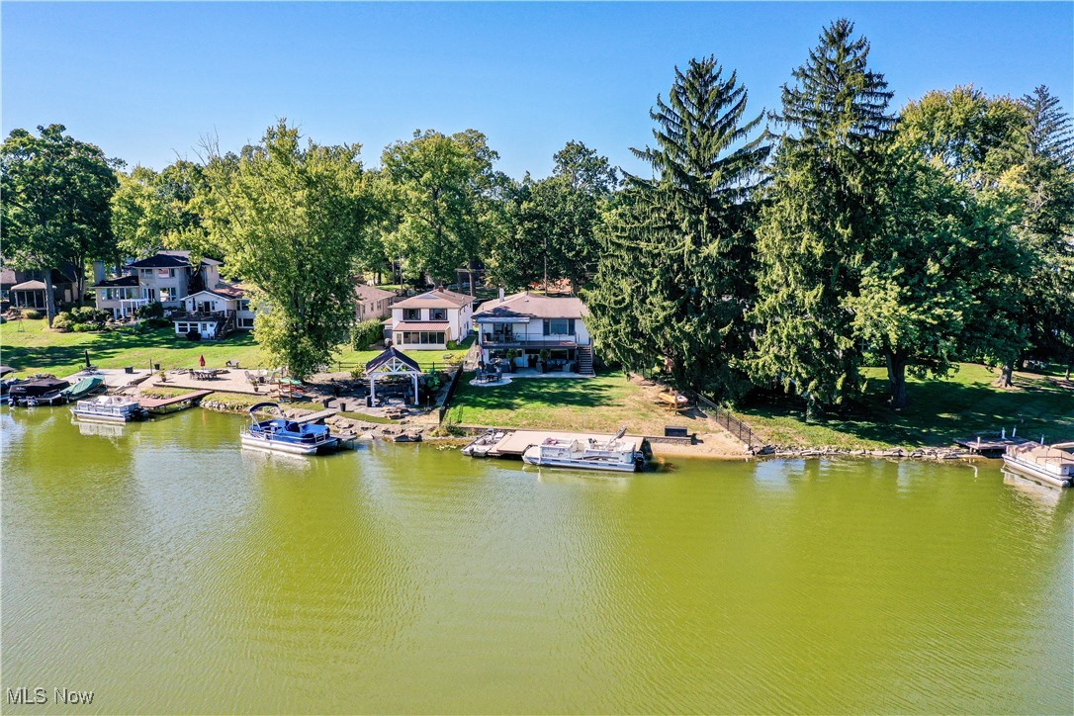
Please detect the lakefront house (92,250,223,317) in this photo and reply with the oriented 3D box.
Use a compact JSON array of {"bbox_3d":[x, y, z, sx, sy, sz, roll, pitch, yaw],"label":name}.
[{"bbox_3d":[-59.000,-11.422,129.262,17.000,9.800,12.000,-3,9,-21],"label":"lakefront house"}]

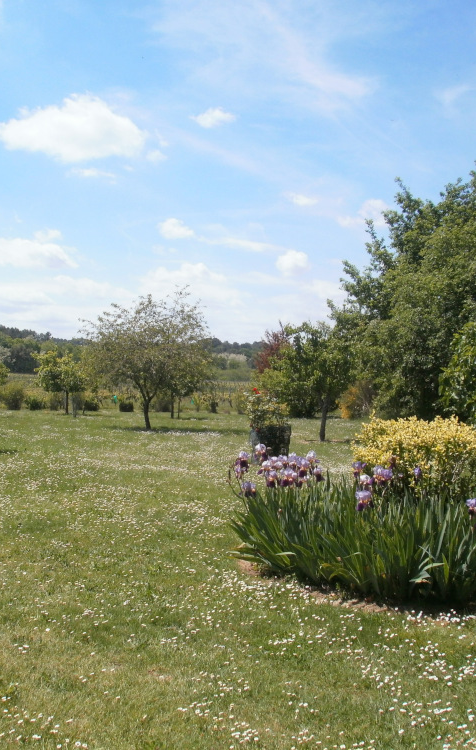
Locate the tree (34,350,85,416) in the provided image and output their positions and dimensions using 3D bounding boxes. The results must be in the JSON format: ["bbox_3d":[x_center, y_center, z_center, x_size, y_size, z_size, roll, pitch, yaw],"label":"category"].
[{"bbox_3d":[-6.500,0.290,27.400,1.850,2.400,1.850,0,0,0],"label":"tree"}]

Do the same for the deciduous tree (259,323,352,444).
[{"bbox_3d":[1.580,0.140,17.300,2.200,2.760,2.200,0,0,0],"label":"deciduous tree"}]

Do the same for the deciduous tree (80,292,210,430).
[{"bbox_3d":[-2.470,-0.400,20.500,3.500,3.800,3.400,0,0,0],"label":"deciduous tree"}]

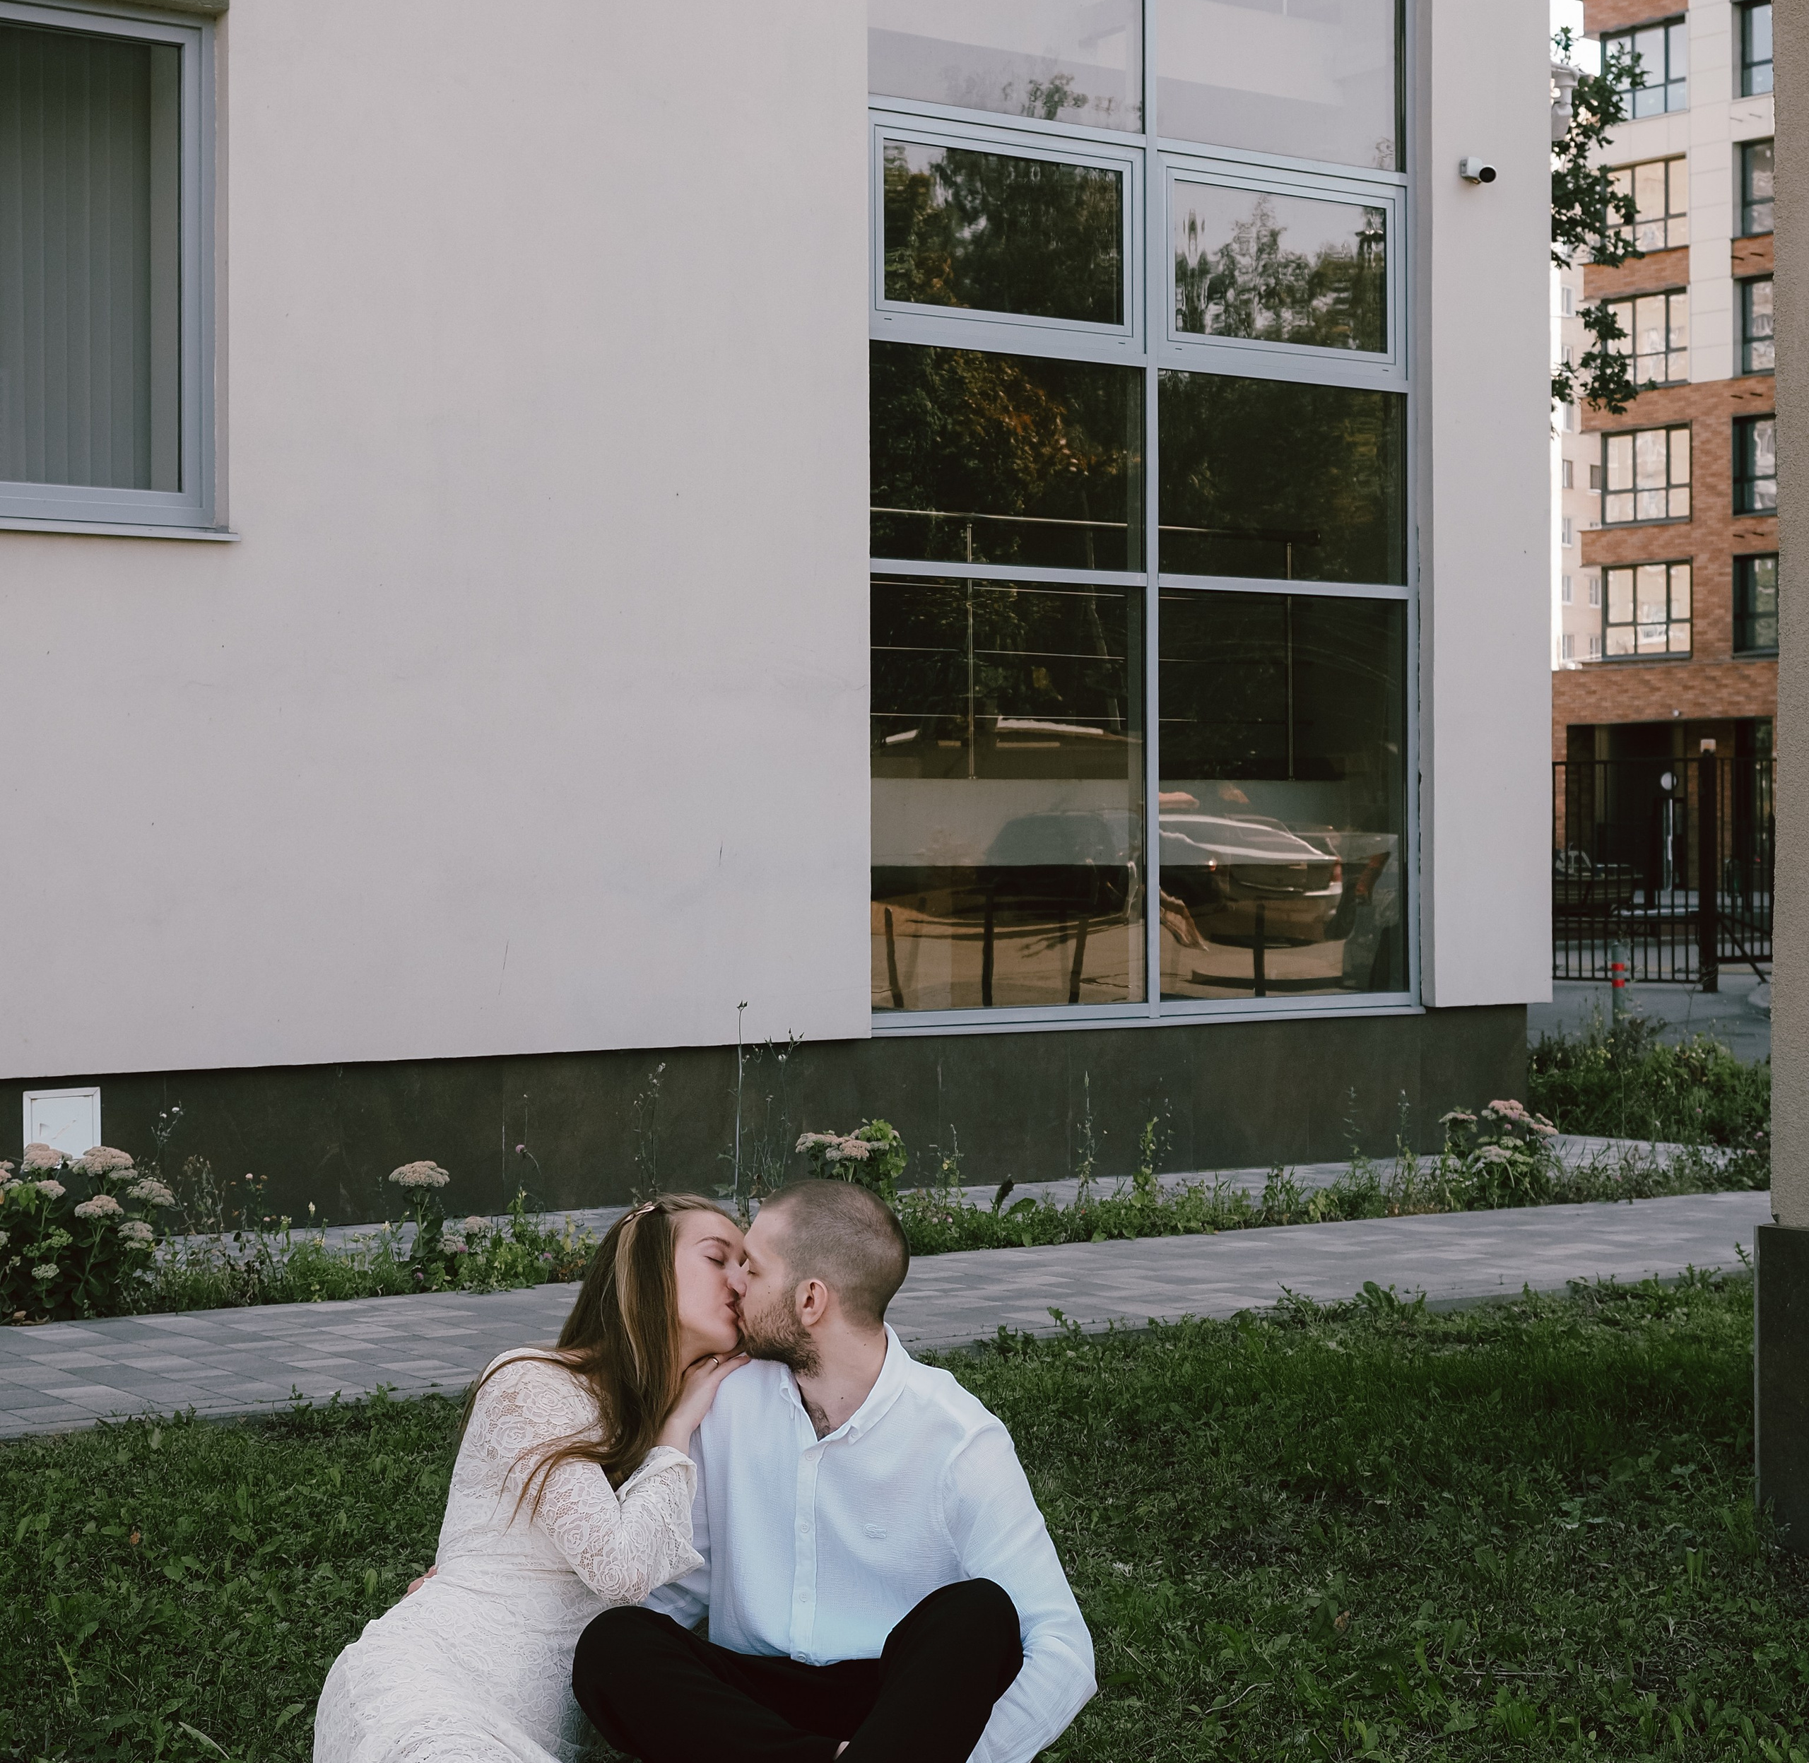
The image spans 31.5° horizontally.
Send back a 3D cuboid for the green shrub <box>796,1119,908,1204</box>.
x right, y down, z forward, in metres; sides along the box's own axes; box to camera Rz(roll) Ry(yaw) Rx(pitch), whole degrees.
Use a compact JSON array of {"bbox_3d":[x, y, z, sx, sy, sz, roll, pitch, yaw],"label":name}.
[{"bbox_3d":[-0.170,0.975,10.500,0.360,0.390,0.340,0,1,0],"label":"green shrub"}]

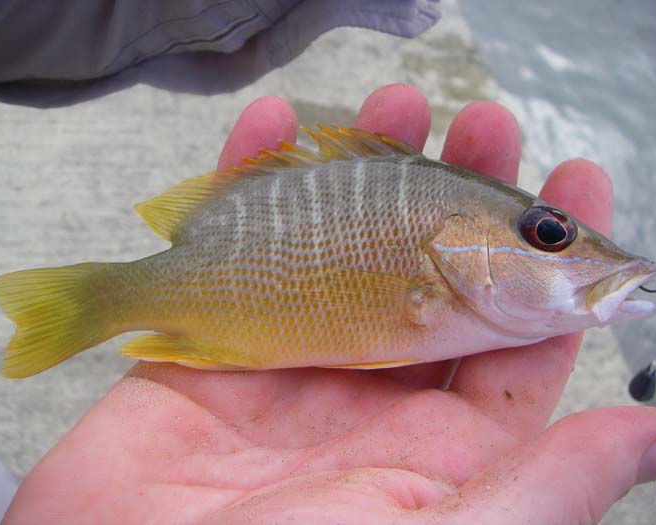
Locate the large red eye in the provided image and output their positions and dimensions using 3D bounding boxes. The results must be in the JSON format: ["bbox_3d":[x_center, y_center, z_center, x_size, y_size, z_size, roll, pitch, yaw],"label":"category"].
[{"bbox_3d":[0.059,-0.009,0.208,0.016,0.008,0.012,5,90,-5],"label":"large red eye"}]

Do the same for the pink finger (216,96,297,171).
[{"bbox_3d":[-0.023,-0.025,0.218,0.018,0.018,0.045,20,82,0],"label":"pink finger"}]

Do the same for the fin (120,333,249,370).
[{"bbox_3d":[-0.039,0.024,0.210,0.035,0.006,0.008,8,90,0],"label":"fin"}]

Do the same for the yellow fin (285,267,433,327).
[{"bbox_3d":[0.007,0.008,0.204,0.039,0.005,0.015,4,90,0],"label":"yellow fin"}]

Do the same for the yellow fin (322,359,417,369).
[{"bbox_3d":[0.011,0.028,0.207,0.027,0.006,0.003,-5,90,0],"label":"yellow fin"}]

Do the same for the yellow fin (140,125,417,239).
[{"bbox_3d":[-0.014,-0.024,0.212,0.079,0.007,0.023,-13,90,0],"label":"yellow fin"}]

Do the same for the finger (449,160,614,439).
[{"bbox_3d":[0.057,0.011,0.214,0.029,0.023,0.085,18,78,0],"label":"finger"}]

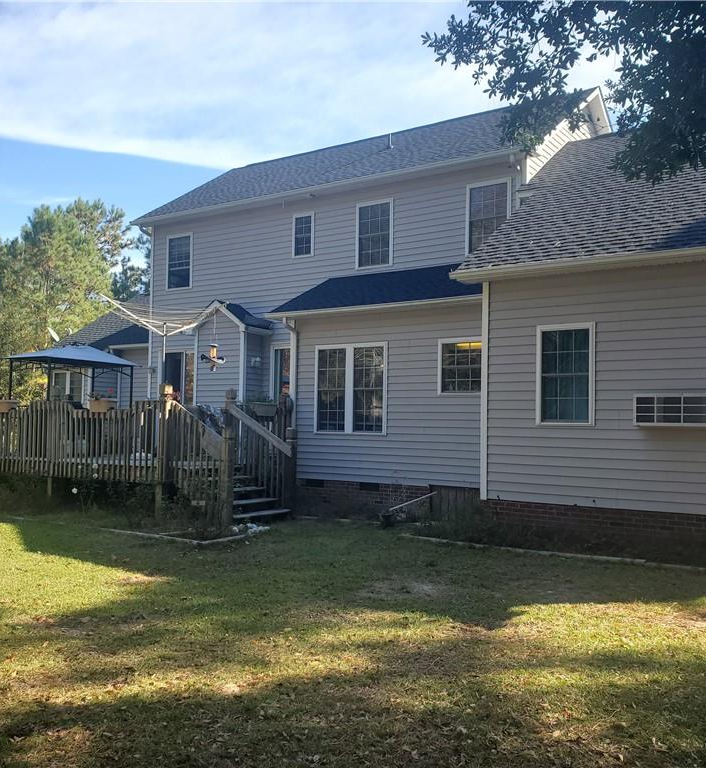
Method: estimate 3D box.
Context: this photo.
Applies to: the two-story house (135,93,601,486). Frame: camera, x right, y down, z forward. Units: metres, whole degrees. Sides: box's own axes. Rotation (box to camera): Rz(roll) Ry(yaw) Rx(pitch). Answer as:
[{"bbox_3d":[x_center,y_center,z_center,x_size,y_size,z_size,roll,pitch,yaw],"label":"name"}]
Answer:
[{"bbox_3d":[0.604,-1.763,18.457,10.410,8.830,7.420,-1,-3,33],"label":"two-story house"}]

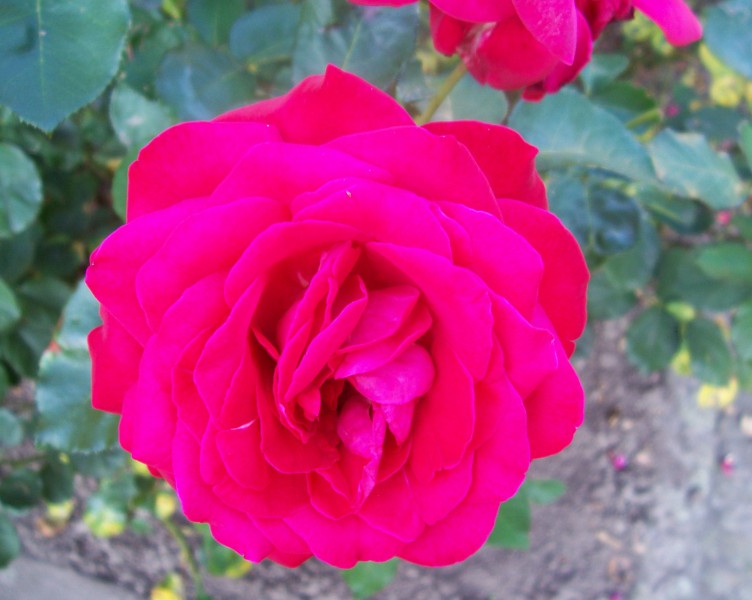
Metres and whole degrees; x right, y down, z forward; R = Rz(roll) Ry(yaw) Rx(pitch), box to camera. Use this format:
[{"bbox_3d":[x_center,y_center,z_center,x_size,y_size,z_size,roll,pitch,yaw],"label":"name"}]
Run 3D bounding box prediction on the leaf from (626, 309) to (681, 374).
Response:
[{"bbox_3d":[0.176,0.026,0.500,0.034,0.010,0.048,6,69,2],"label":"leaf"}]

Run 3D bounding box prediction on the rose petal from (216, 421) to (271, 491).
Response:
[{"bbox_3d":[-0.031,0.036,0.183,0.013,0.017,0.008,-13,8,-10],"label":"rose petal"}]

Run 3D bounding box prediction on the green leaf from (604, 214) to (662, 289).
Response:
[{"bbox_3d":[0.122,-0.022,0.375,0.028,0.010,0.036,10,73,3],"label":"green leaf"}]

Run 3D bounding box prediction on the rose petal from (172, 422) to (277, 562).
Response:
[{"bbox_3d":[-0.036,0.046,0.192,0.029,0.014,0.038,-41,91,12],"label":"rose petal"}]

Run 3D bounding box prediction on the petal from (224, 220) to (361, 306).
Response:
[{"bbox_3d":[-0.019,-0.008,0.178,0.031,0.020,0.014,-24,26,-1],"label":"petal"}]

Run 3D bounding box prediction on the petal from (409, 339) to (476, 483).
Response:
[{"bbox_3d":[0.015,0.026,0.189,0.021,0.034,0.013,7,3,26],"label":"petal"}]

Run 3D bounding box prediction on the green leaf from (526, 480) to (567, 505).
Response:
[{"bbox_3d":[0.095,0.110,0.450,0.028,0.007,0.016,-5,73,-2],"label":"green leaf"}]

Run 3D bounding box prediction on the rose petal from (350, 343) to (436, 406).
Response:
[{"bbox_3d":[0.004,0.017,0.182,0.020,0.015,0.011,13,33,-14],"label":"rose petal"}]

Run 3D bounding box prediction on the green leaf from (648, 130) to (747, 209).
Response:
[{"bbox_3d":[0.143,-0.058,0.350,0.050,0.012,0.030,33,68,11],"label":"green leaf"}]

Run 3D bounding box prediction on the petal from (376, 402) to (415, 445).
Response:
[{"bbox_3d":[0.005,0.029,0.184,0.009,0.006,0.011,-11,78,-2],"label":"petal"}]

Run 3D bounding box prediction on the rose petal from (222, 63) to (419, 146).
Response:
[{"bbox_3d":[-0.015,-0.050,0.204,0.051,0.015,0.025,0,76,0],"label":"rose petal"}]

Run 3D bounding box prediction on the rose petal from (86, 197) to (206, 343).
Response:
[{"bbox_3d":[-0.056,-0.007,0.193,0.034,0.014,0.036,21,89,13],"label":"rose petal"}]

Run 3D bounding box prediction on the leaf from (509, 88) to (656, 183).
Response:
[{"bbox_3d":[0.081,-0.064,0.310,0.062,0.014,0.037,25,65,9],"label":"leaf"}]

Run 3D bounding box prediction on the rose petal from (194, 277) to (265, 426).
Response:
[{"bbox_3d":[-0.034,0.012,0.181,0.016,0.036,0.013,17,-3,-30],"label":"rose petal"}]

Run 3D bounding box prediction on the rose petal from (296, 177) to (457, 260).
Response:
[{"bbox_3d":[0.000,-0.018,0.181,0.037,0.021,0.013,6,29,-3],"label":"rose petal"}]

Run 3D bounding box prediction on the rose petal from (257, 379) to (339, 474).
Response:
[{"bbox_3d":[-0.018,0.030,0.187,0.022,0.012,0.023,28,57,1],"label":"rose petal"}]

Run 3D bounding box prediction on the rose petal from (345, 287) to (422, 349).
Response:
[{"bbox_3d":[0.002,0.004,0.183,0.018,0.017,0.011,18,32,-16],"label":"rose petal"}]

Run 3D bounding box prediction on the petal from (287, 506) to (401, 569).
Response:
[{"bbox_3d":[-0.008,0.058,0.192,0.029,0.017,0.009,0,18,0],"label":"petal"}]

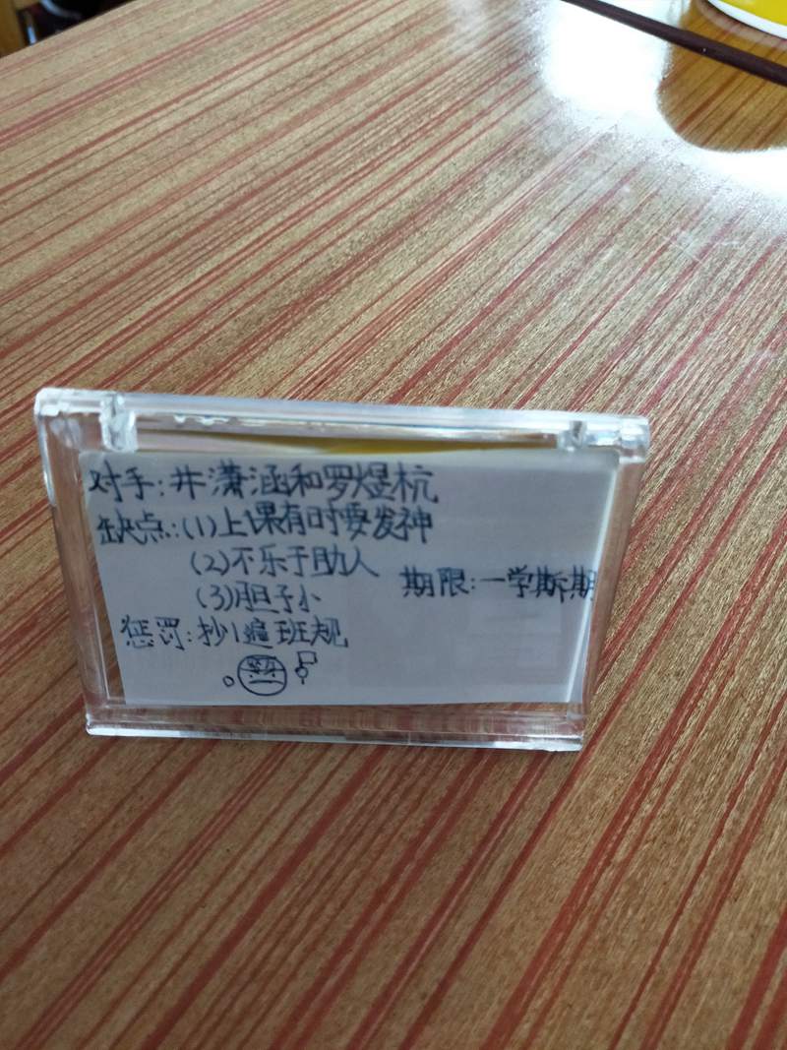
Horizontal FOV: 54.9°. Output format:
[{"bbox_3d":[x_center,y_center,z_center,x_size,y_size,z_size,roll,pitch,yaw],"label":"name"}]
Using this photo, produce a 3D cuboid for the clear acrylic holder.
[{"bbox_3d":[-0.009,0.005,0.147,0.102,0.060,0.056,3,57,-3],"label":"clear acrylic holder"}]

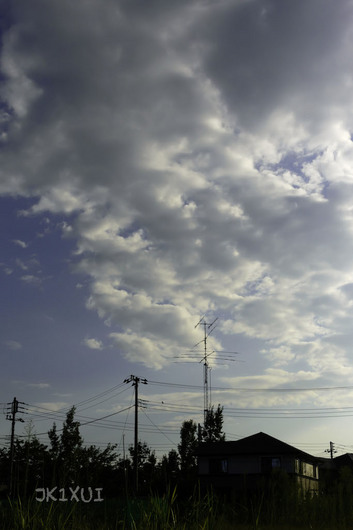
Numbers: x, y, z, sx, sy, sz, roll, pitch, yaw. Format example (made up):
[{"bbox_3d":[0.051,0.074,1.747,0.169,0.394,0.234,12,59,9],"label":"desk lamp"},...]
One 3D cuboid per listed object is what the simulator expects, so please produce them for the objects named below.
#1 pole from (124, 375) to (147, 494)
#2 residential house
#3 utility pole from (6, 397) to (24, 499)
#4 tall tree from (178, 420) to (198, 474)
[{"bbox_3d":[-3.414,15.518,62.181,1.900,12.000,0.900,0,-18,0],"label":"pole"},{"bbox_3d":[9.005,22.135,77.353,11.000,8.600,12.800,-7,-19,20],"label":"residential house"},{"bbox_3d":[-17.077,19.860,75.181,1.850,12.000,0.900,0,-18,0],"label":"utility pole"},{"bbox_3d":[1.415,22.515,81.005,2.400,10.257,2.400,0,-18,0],"label":"tall tree"}]

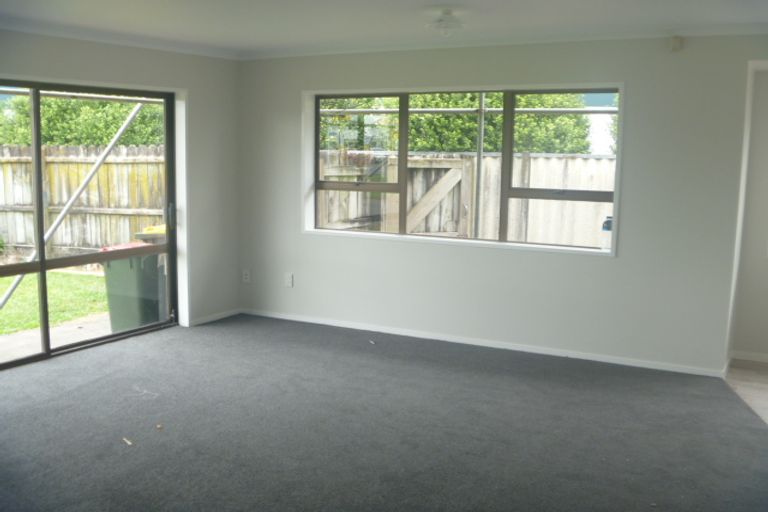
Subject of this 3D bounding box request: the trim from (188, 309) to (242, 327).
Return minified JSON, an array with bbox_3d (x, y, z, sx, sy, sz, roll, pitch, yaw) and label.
[{"bbox_3d":[-1.519,0.563,6.823,0.018,0.055,0.730,5,10,28],"label":"trim"}]

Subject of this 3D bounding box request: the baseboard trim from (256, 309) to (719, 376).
[{"bbox_3d":[0.511,0.677,6.121,4.261,0.059,0.018,5,10,28],"label":"baseboard trim"}]

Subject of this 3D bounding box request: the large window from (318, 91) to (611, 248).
[{"bbox_3d":[0.529,-0.717,5.994,2.655,1.190,0.100,5,10,28],"label":"large window"}]

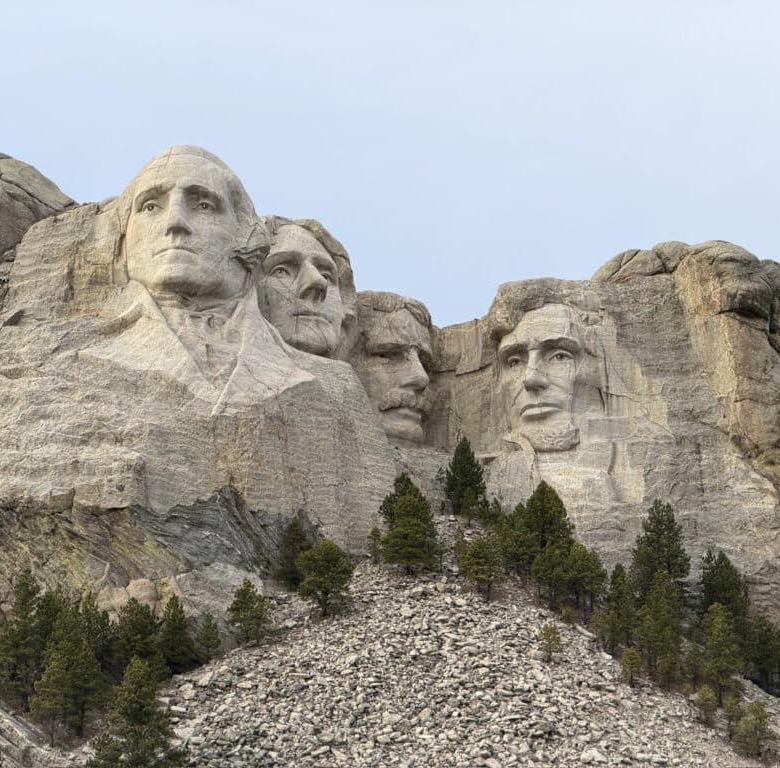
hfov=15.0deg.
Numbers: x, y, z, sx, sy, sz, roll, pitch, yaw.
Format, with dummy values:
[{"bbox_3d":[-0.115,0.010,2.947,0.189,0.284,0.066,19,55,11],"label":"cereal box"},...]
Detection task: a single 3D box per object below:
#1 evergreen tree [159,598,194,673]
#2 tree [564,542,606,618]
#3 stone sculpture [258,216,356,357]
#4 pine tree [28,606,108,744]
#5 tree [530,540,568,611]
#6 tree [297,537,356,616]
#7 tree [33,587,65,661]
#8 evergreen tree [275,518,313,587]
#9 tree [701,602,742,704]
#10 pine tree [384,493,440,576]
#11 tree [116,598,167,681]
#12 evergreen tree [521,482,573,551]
[{"bbox_3d":[-22.840,27.060,319.090,4.080,8.410,4.080,0,-15,0],"label":"evergreen tree"},{"bbox_3d":[22.007,22.120,333.000,4.728,8.726,4.728,0,-16,0],"label":"tree"},{"bbox_3d":[-10.263,-12.005,368.000,11.500,17.000,10.000,9,-18,-29],"label":"stone sculpture"},{"bbox_3d":[-32.930,29.890,304.830,7.780,14.140,7.780,0,-15,0],"label":"pine tree"},{"bbox_3d":[18.176,21.573,335.000,4.530,7.855,4.530,0,-16,0],"label":"tree"},{"bbox_3d":[-7.040,21.190,324.130,6.330,8.700,6.330,0,-15,0],"label":"tree"},{"bbox_3d":[-35.820,25.950,314.170,4.020,9.040,4.020,0,-15,0],"label":"tree"},{"bbox_3d":[-10.783,19.138,334.000,4.516,8.522,4.516,0,-16,0],"label":"evergreen tree"},{"bbox_3d":[35.968,29.261,320.000,4.760,11.475,4.760,0,-16,0],"label":"tree"},{"bbox_3d":[2.320,16.980,336.230,6.340,9.520,6.340,0,-15,0],"label":"pine tree"},{"bbox_3d":[-26.290,27.170,314.150,5.290,8.920,5.290,0,-15,0],"label":"tree"},{"bbox_3d":[17.996,15.825,338.000,6.170,9.323,6.170,0,-16,0],"label":"evergreen tree"}]

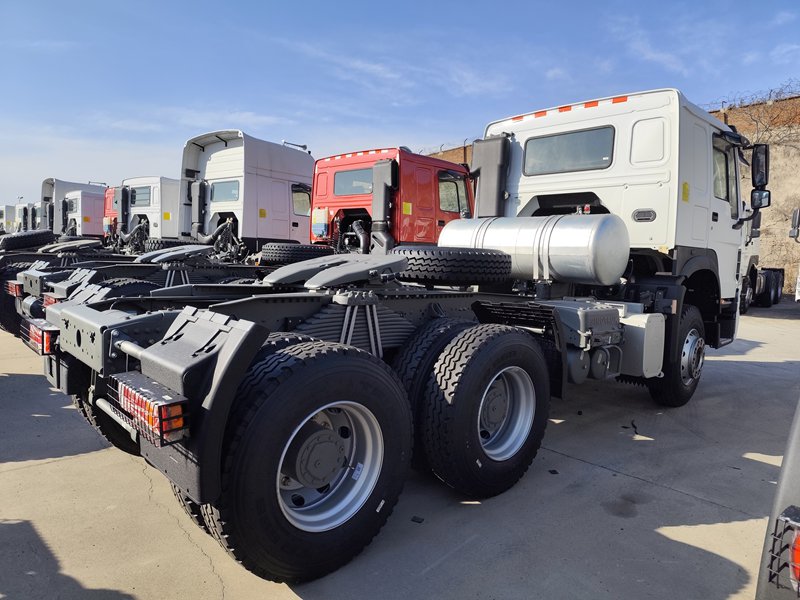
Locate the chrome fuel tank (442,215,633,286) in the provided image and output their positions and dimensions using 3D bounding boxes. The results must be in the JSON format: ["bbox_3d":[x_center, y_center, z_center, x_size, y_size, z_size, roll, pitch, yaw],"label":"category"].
[{"bbox_3d":[1.285,-0.523,5.407,0.640,0.640,1.950,-3,7,-43],"label":"chrome fuel tank"}]

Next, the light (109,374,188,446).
[{"bbox_3d":[-0.955,0.394,1.998,0.110,0.145,0.560,-3,7,-43],"label":"light"}]

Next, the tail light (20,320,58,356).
[{"bbox_3d":[-2.290,0.231,3.400,0.110,0.145,0.570,-3,7,-43],"label":"tail light"}]

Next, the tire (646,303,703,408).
[{"bbox_3d":[2.958,0.593,5.760,1.085,1.085,0.310,-3,7,-43],"label":"tire"}]

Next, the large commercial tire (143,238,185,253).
[{"bbox_3d":[-4.539,-1.047,10.723,1.100,0.300,1.100,6,7,44],"label":"large commercial tire"}]

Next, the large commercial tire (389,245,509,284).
[{"bbox_3d":[0.422,-0.309,4.693,1.085,0.300,1.085,2,5,0],"label":"large commercial tire"}]

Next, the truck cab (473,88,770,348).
[{"bbox_3d":[2.634,-0.806,6.666,2.330,2.700,2.600,-3,7,-43],"label":"truck cab"}]

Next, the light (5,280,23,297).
[{"bbox_3d":[-4.770,-0.142,6.600,0.110,0.145,0.570,-3,7,-43],"label":"light"}]

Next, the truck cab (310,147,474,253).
[{"bbox_3d":[-0.099,-1.195,10.081,2.300,2.650,2.550,-3,7,-45],"label":"truck cab"}]

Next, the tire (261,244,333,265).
[{"bbox_3d":[-1.580,-0.710,8.250,1.100,0.300,1.100,2,5,0],"label":"tire"}]

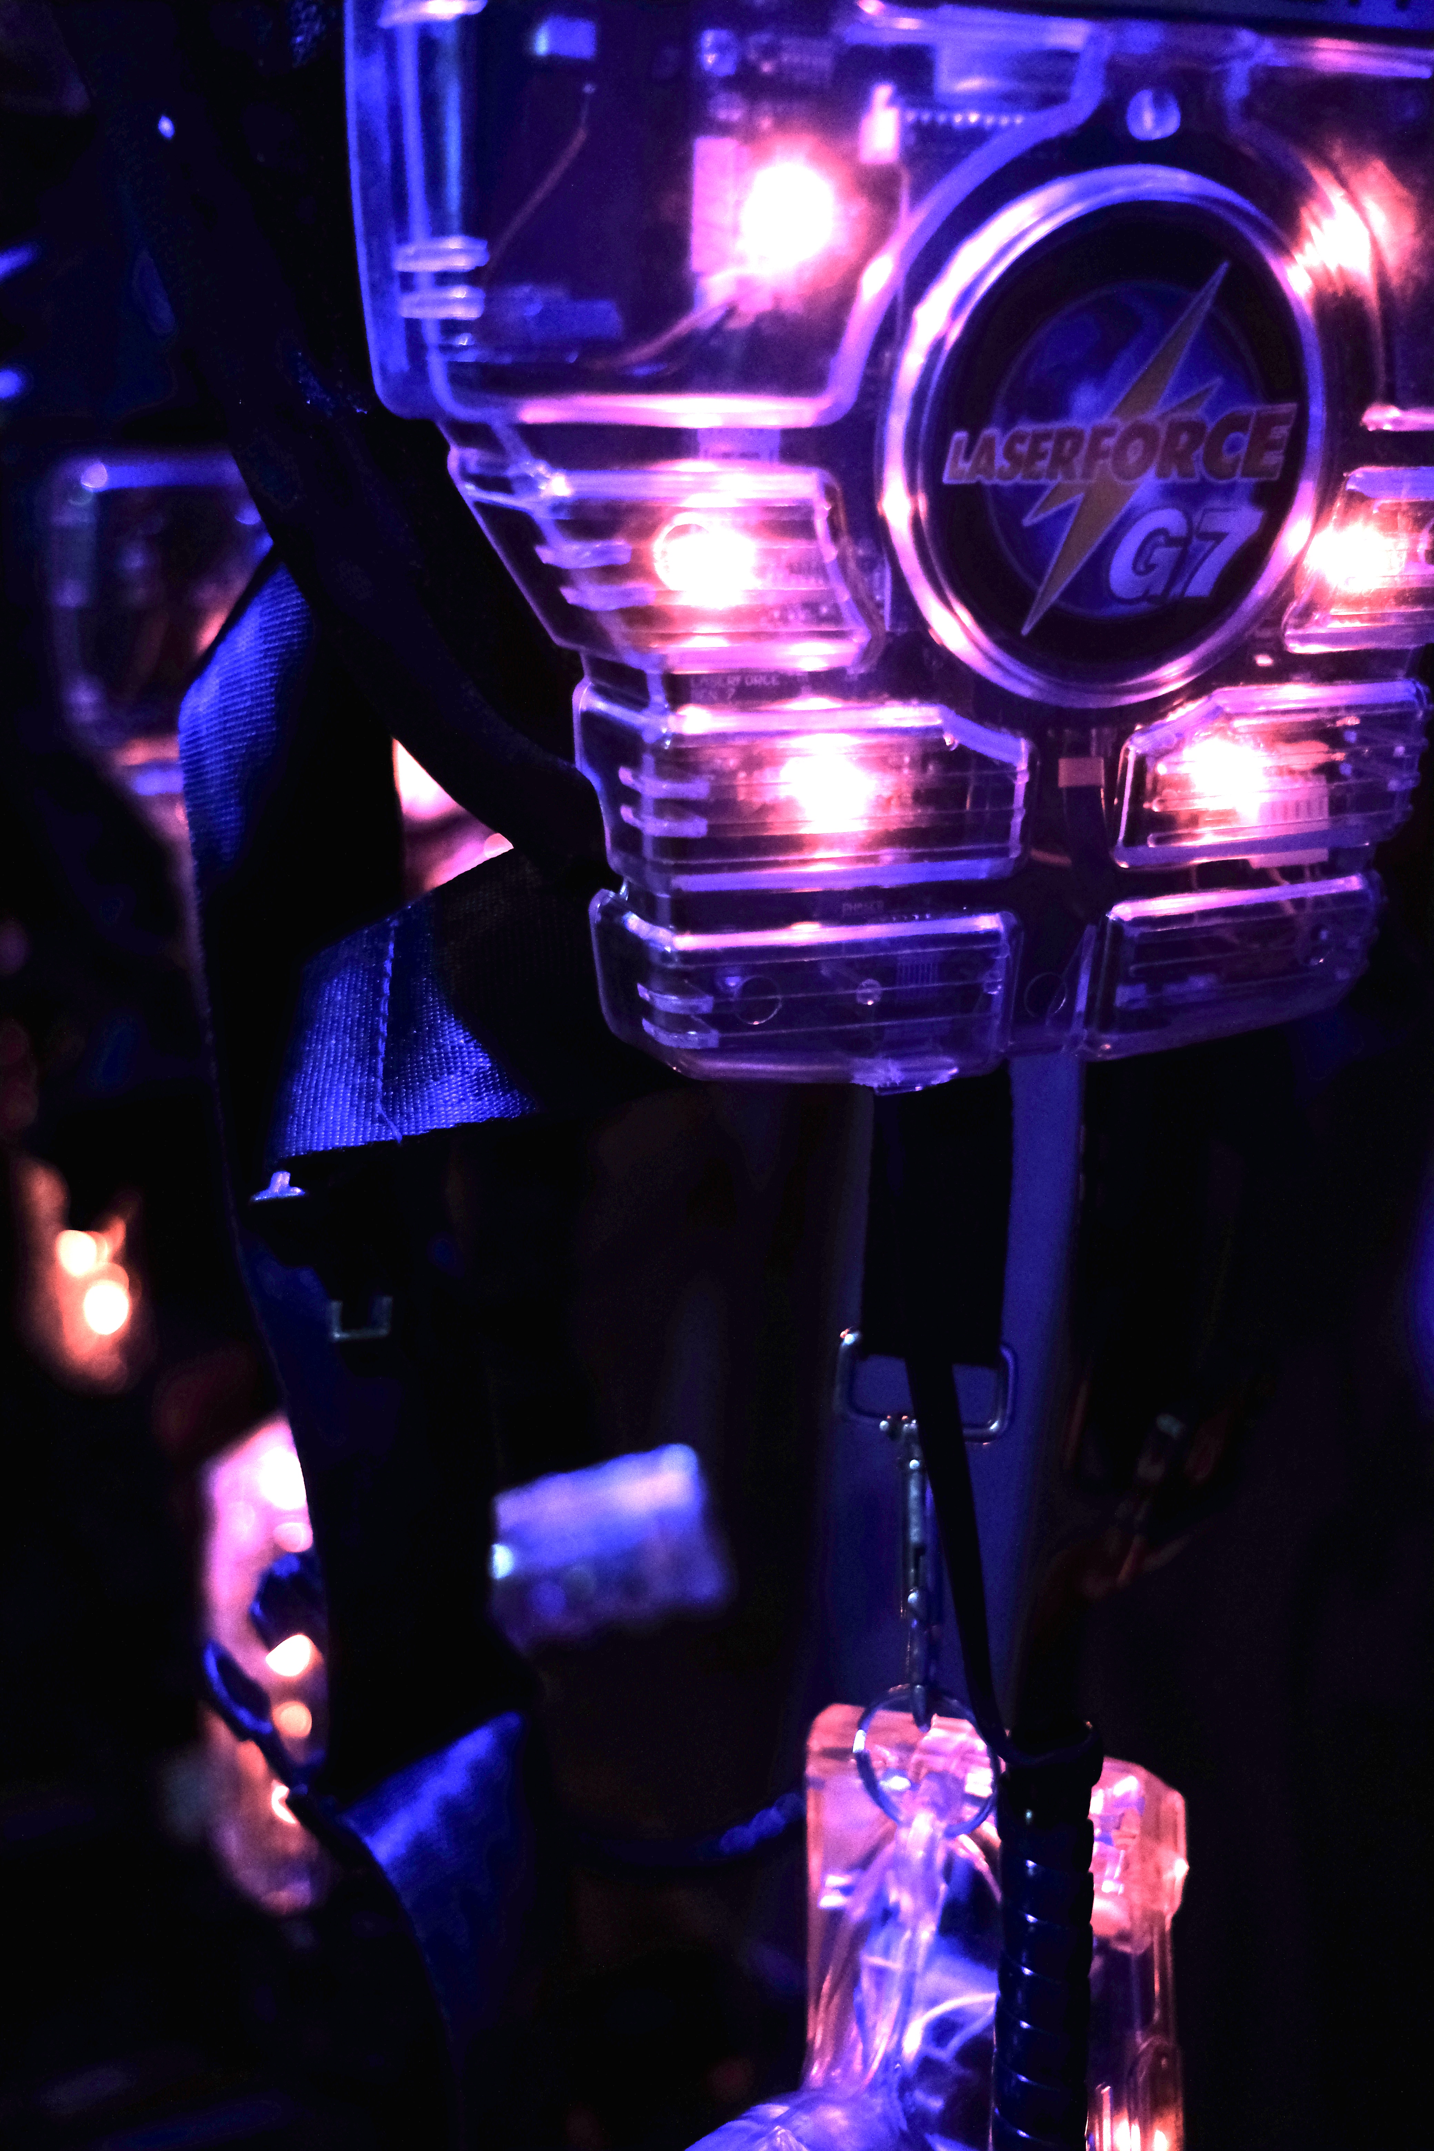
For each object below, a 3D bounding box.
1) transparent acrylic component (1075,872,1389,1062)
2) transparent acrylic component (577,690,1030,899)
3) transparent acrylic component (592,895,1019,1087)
[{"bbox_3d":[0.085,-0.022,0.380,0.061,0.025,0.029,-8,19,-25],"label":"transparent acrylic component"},{"bbox_3d":[0.014,-0.050,0.351,0.067,0.029,0.035,-5,18,-15],"label":"transparent acrylic component"},{"bbox_3d":[0.014,-0.017,0.363,0.064,0.025,0.034,-5,18,-15],"label":"transparent acrylic component"}]

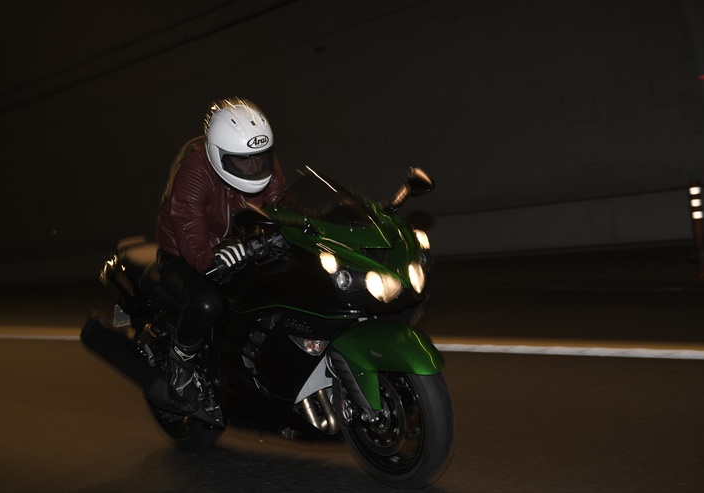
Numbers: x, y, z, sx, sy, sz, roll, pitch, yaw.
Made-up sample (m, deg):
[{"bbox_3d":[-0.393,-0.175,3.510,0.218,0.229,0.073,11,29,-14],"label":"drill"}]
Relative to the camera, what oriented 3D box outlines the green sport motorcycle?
[{"bbox_3d":[-0.390,0.320,4.345,0.770,1.170,2.170,-14,6,-37],"label":"green sport motorcycle"}]

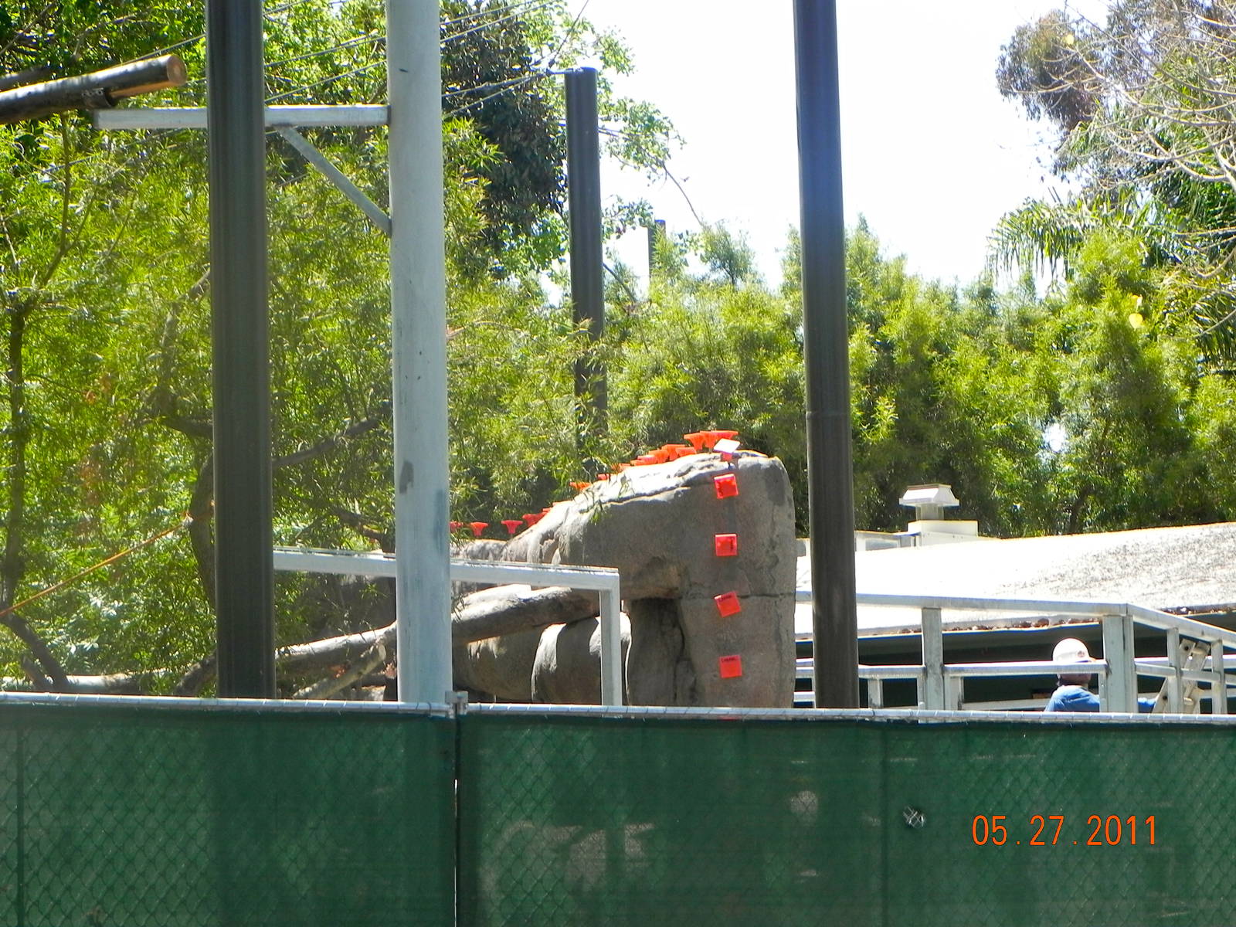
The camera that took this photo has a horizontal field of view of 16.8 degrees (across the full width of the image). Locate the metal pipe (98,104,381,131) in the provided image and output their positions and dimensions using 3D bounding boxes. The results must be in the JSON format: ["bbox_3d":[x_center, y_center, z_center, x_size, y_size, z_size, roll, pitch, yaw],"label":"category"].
[{"bbox_3d":[-1.529,-1.407,17.000,1.210,0.077,0.077,-1,-5,-5],"label":"metal pipe"}]

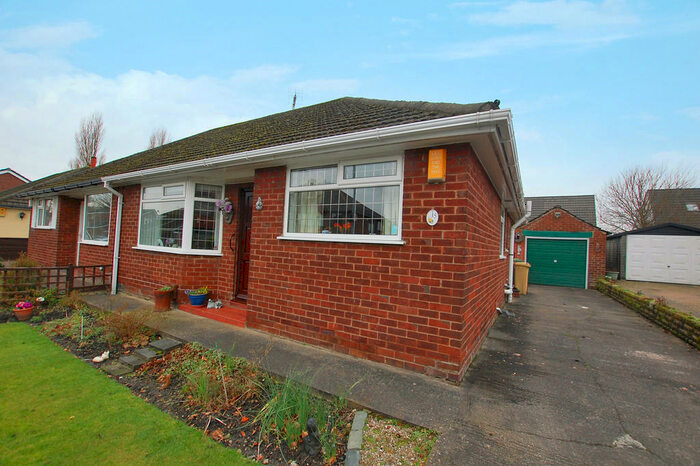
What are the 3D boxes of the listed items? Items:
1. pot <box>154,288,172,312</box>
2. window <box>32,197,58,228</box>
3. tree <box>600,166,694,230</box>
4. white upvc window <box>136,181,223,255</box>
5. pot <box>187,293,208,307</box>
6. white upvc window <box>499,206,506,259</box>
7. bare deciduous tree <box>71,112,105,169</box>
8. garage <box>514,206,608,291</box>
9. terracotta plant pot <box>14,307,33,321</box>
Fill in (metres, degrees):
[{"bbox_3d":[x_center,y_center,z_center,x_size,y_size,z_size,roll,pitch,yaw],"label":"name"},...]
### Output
[{"bbox_3d":[-3.242,1.190,5.078,0.270,0.320,0.270,1,-3,30],"label":"pot"},{"bbox_3d":[-9.719,-0.649,9.300,2.150,1.050,0.100,1,-3,30],"label":"window"},{"bbox_3d":[24.257,-1.126,23.785,6.000,9.050,6.000,1,-3,30],"label":"tree"},{"bbox_3d":[-3.489,-0.295,5.861,2.300,1.420,0.520,1,-3,30],"label":"white upvc window"},{"bbox_3d":[-2.670,1.189,5.144,0.300,0.170,0.300,3,-3,0],"label":"pot"},{"bbox_3d":[3.445,0.003,6.570,0.120,1.180,1.250,1,-3,32],"label":"white upvc window"},{"bbox_3d":[-28.179,-5.782,30.665,3.600,14.100,3.600,1,-3,30],"label":"bare deciduous tree"},{"bbox_3d":[10.437,0.716,15.088,3.400,3.600,5.000,1,-3,30],"label":"garage"},{"bbox_3d":[-4.676,1.172,4.176,0.200,0.140,0.200,1,-3,30],"label":"terracotta plant pot"}]

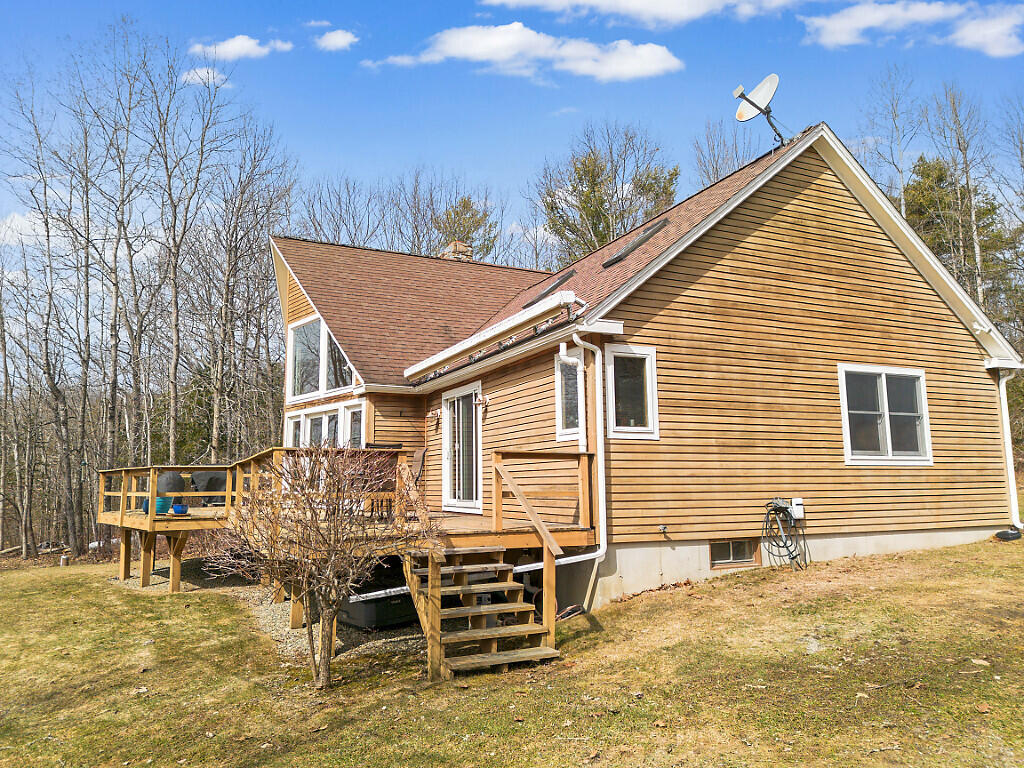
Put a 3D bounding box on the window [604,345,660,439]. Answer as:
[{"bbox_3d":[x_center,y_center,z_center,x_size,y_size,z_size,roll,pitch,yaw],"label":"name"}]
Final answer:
[{"bbox_3d":[1.512,0.103,8.866,0.751,1.168,0.110,3,-9,-23],"label":"window"}]

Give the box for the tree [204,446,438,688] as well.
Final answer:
[{"bbox_3d":[-1.743,1.688,6.693,2.126,2.180,2.200,3,-9,-23],"label":"tree"}]

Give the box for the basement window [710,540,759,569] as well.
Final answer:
[{"bbox_3d":[2.888,2.184,9.185,0.803,0.390,0.140,3,-9,-23],"label":"basement window"}]

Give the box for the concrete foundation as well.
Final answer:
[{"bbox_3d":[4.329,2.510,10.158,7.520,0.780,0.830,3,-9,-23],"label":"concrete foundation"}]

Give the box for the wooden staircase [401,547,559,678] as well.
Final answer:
[{"bbox_3d":[-0.361,2.153,7.001,1.220,1.060,1.600,3,-9,-23],"label":"wooden staircase"}]

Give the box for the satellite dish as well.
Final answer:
[{"bbox_3d":[3.796,-4.278,10.893,0.950,0.950,0.820,4,-9,-26],"label":"satellite dish"}]

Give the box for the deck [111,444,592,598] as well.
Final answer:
[{"bbox_3d":[-4.202,2.548,12.364,6.500,2.310,11.320,3,-9,-23],"label":"deck"}]

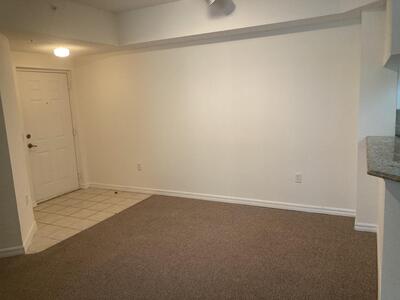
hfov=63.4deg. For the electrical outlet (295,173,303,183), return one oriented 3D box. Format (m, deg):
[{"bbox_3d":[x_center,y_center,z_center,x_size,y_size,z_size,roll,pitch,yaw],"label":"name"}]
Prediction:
[{"bbox_3d":[1.278,0.355,4.195,0.075,0.120,0.010,2,11,26],"label":"electrical outlet"}]

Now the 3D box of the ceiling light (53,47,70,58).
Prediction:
[{"bbox_3d":[-1.955,-1.372,4.582,0.230,0.110,0.230,2,11,26],"label":"ceiling light"}]

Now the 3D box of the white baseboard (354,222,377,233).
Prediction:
[{"bbox_3d":[1.824,0.854,3.560,0.212,0.086,0.018,2,11,26],"label":"white baseboard"}]

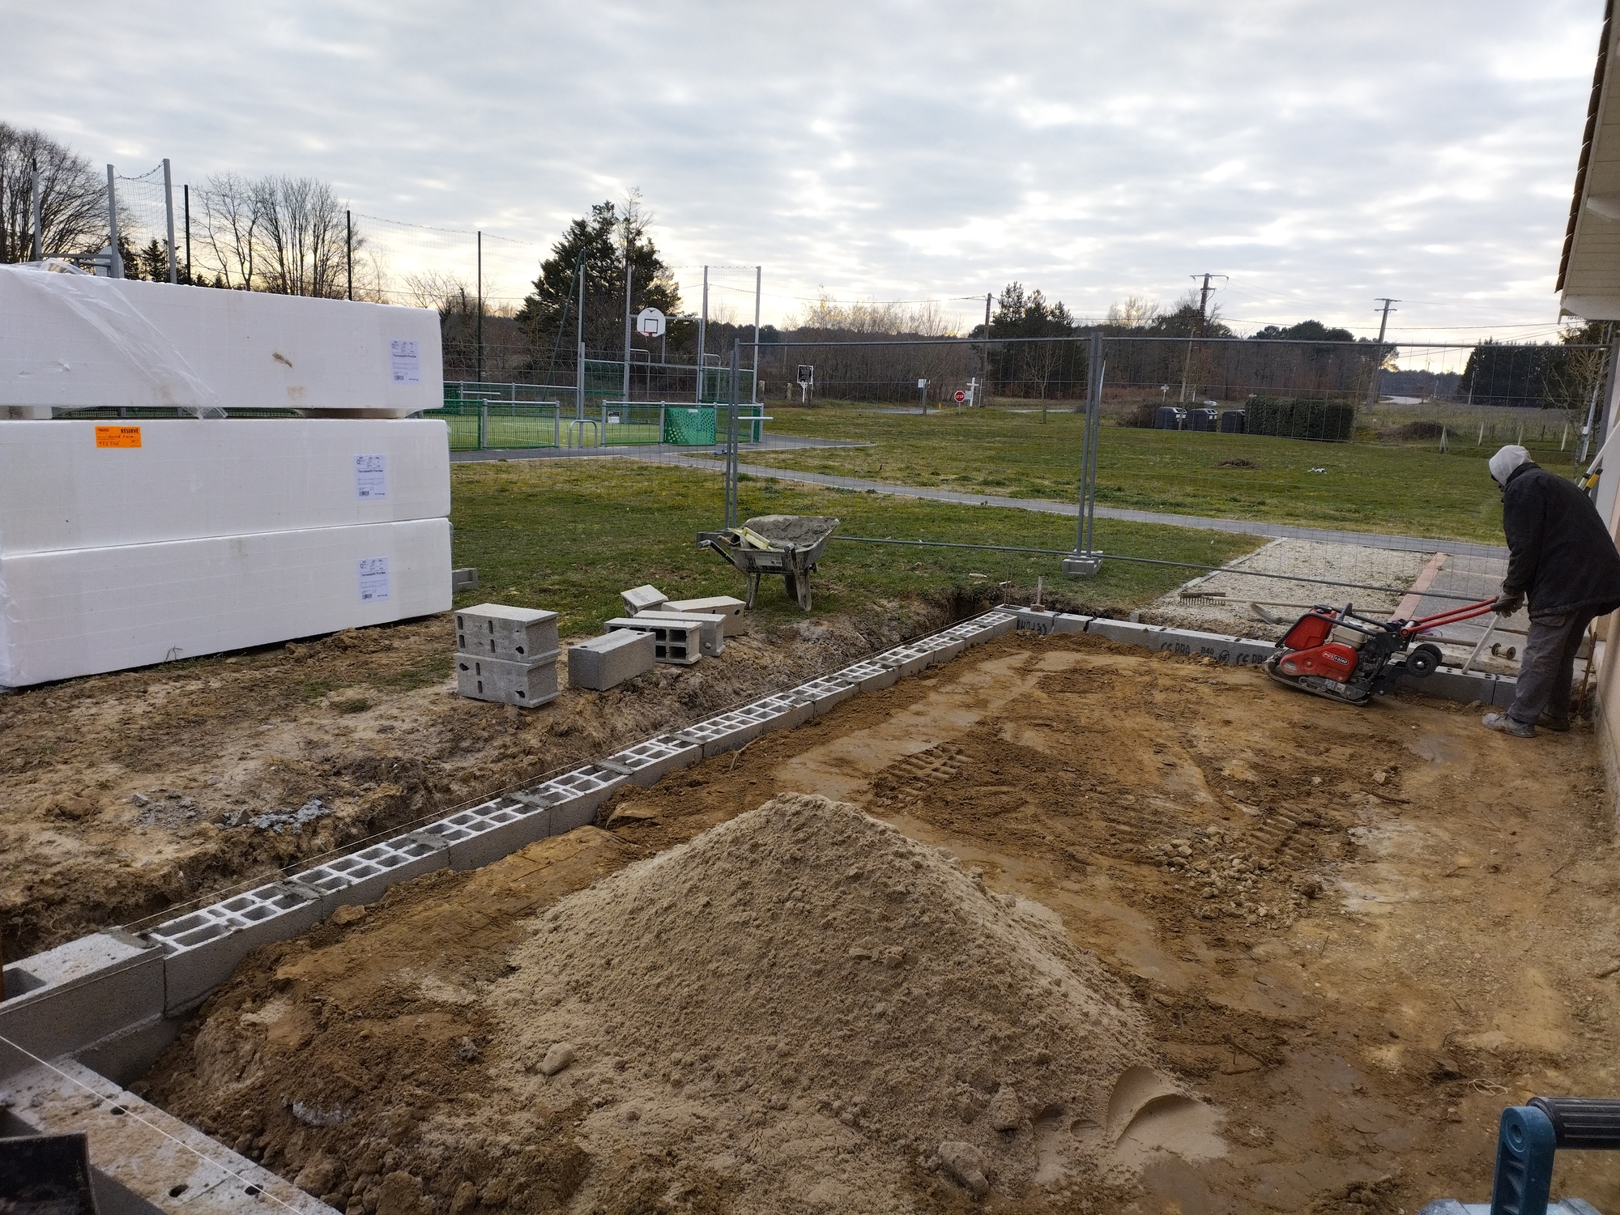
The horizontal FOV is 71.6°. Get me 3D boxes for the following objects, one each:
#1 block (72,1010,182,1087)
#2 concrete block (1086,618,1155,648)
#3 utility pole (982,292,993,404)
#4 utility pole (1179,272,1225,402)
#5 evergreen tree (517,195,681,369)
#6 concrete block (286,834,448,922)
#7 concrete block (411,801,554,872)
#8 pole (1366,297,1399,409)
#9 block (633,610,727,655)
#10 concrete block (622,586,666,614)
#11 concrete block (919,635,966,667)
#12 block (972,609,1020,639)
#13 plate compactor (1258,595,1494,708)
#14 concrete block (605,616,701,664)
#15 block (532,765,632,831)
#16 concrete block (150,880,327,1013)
[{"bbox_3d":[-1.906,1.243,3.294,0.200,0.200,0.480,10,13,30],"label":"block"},{"bbox_3d":[2.327,0.220,8.314,0.500,0.200,0.200,9,13,30],"label":"concrete block"},{"bbox_3d":[12.929,-18.858,82.211,0.300,8.050,0.300,5,11,8],"label":"utility pole"},{"bbox_3d":[25.030,-16.511,72.006,2.600,10.300,0.400,6,12,18],"label":"utility pole"},{"bbox_3d":[-10.863,-15.821,57.902,8.600,11.200,8.200,1,11,-11],"label":"evergreen tree"},{"bbox_3d":[-1.518,0.965,3.880,0.200,0.175,0.500,10,13,30],"label":"concrete block"},{"bbox_3d":[-1.254,0.895,4.302,0.200,0.175,0.500,10,13,30],"label":"concrete block"},{"bbox_3d":[46.607,-20.659,92.106,2.100,9.130,0.400,8,12,25],"label":"pole"},{"bbox_3d":[-0.759,0.148,6.545,0.500,0.200,0.200,4,11,6],"label":"block"},{"bbox_3d":[-1.029,0.019,7.120,0.190,0.200,0.494,-15,18,-18],"label":"concrete block"},{"bbox_3d":[0.859,0.331,7.681,0.200,0.175,0.500,10,13,30],"label":"concrete block"},{"bbox_3d":[1.380,0.181,8.473,0.200,0.180,0.494,9,13,31],"label":"block"},{"bbox_3d":[3.590,0.218,7.061,1.260,0.790,0.450,17,18,36],"label":"plate compactor"},{"bbox_3d":[-0.871,0.185,6.258,0.494,0.200,0.190,5,11,12],"label":"concrete block"},{"bbox_3d":[-0.983,0.824,4.697,0.200,0.180,0.494,9,13,31],"label":"block"},{"bbox_3d":[-1.770,1.027,3.437,0.200,0.180,0.494,9,13,31],"label":"concrete block"}]

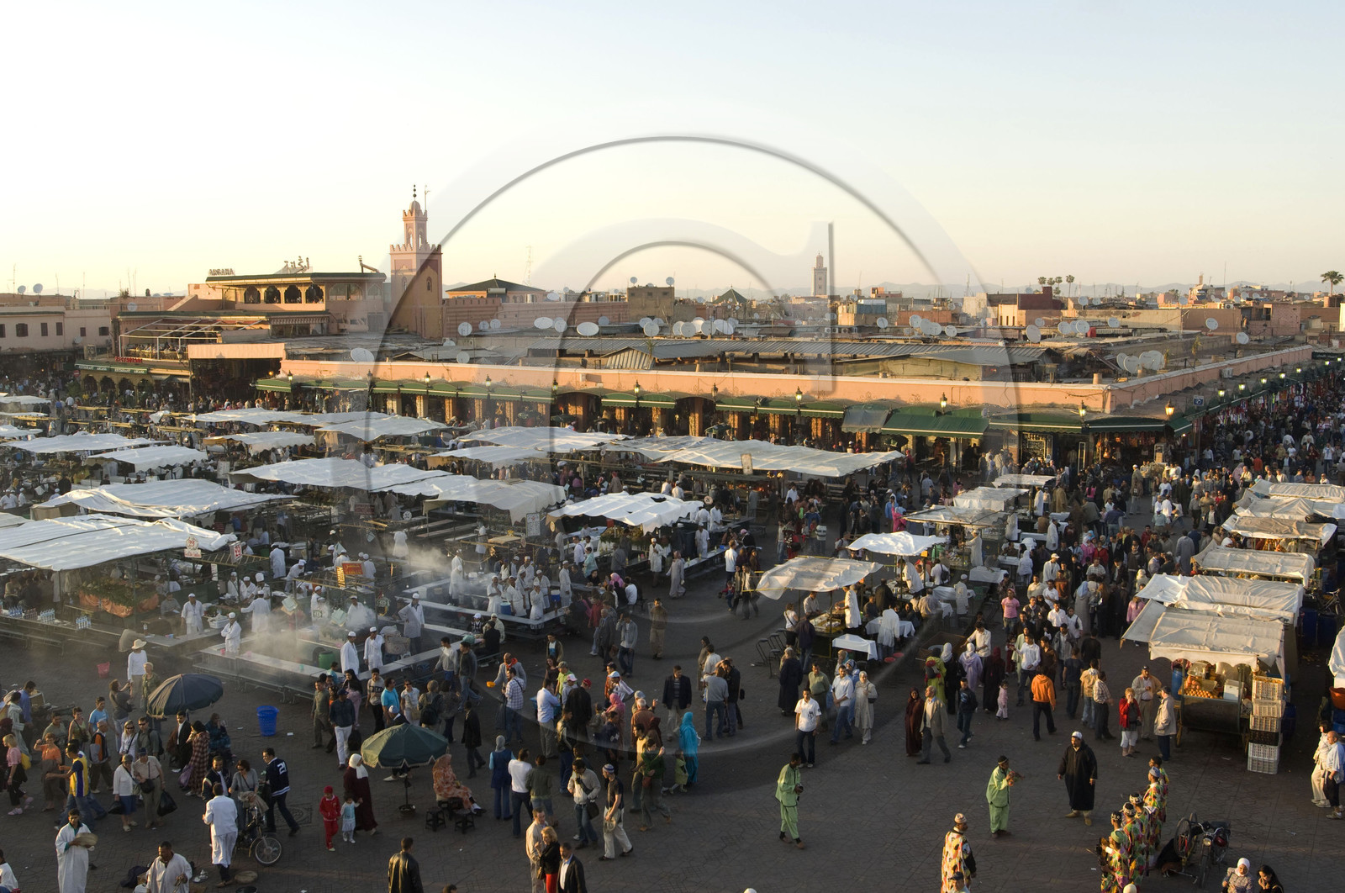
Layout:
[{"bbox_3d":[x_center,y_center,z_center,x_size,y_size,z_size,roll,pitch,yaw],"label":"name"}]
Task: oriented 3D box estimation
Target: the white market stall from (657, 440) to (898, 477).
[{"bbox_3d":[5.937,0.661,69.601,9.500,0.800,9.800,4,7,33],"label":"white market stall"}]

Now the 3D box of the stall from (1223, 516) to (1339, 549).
[{"bbox_3d":[20.510,3.883,45.536,3.400,2.600,2.200,4,7,33],"label":"stall"}]

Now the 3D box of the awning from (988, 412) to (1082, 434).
[{"bbox_3d":[21.548,-1.436,79.509,5.600,1.050,1.100,4,7,33],"label":"awning"}]

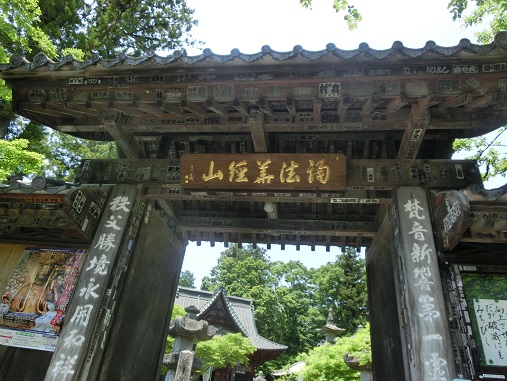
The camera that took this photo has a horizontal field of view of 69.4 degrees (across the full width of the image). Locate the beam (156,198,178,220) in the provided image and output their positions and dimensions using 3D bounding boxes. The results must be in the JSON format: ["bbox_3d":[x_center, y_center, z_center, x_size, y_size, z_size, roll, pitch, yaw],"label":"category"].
[{"bbox_3d":[-1.007,0.188,4.434,0.101,0.151,0.954,1,-31,9],"label":"beam"}]

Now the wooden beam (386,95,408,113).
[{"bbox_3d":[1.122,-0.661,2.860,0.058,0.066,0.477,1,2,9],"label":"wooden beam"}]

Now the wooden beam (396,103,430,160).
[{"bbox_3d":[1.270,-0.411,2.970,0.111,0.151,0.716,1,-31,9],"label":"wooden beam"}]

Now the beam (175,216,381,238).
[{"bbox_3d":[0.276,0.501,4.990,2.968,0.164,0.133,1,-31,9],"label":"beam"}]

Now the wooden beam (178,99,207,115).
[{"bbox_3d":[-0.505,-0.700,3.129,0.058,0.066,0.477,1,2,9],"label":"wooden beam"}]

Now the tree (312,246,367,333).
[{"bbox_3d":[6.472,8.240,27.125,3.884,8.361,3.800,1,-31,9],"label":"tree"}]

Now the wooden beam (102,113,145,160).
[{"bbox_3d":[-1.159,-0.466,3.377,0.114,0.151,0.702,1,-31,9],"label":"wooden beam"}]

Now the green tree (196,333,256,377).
[{"bbox_3d":[-0.623,3.844,8.386,1.374,1.082,1.300,1,-31,9],"label":"green tree"}]

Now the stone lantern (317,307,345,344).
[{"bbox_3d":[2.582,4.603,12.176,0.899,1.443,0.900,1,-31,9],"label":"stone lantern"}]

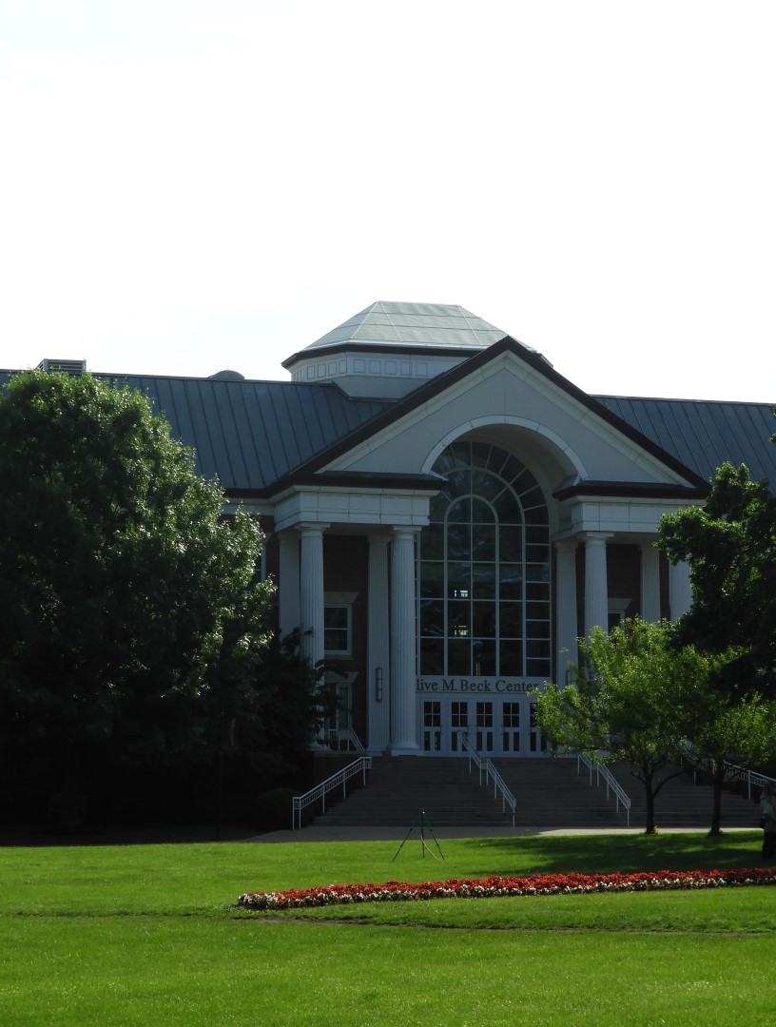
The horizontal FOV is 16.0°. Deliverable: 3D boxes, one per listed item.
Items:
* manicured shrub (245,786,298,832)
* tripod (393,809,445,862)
[{"bbox_3d":[-3.665,9.697,90.785,1.850,1.395,1.800,2,-7,-15],"label":"manicured shrub"},{"bbox_3d":[0.707,7.322,63.077,1.180,1.186,1.050,0,-6,0],"label":"tripod"}]

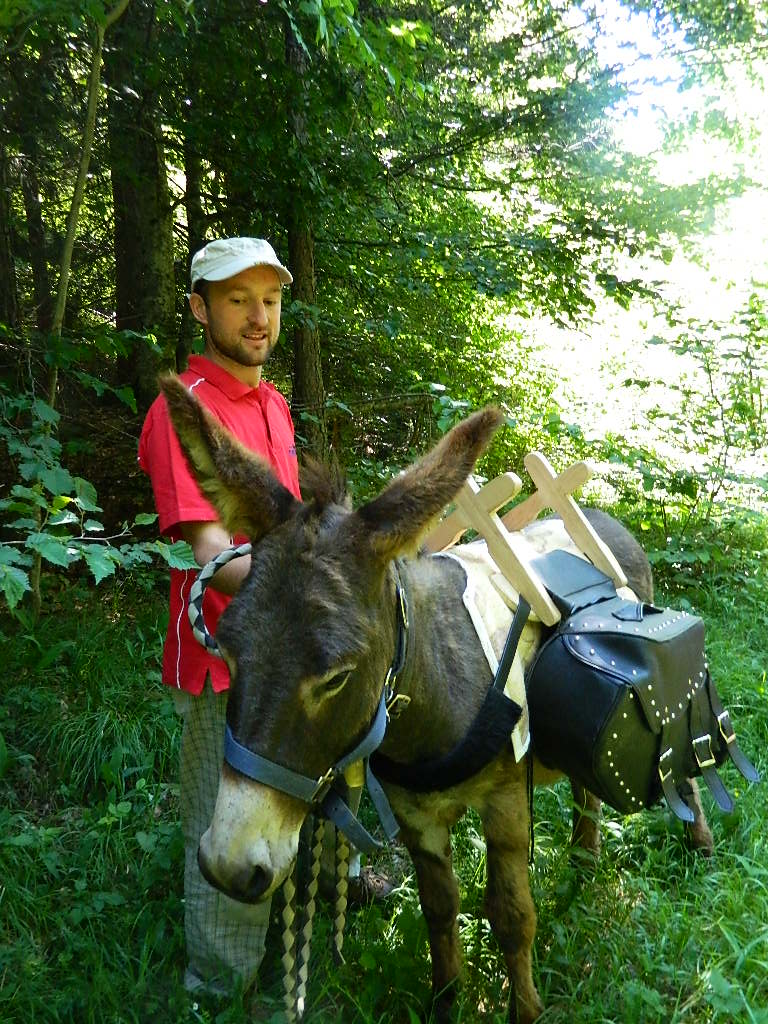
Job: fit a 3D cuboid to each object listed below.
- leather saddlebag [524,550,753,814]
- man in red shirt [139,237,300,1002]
[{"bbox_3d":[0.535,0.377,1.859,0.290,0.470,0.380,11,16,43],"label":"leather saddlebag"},{"bbox_3d":[-0.310,0.322,1.950,0.460,1.840,0.560,8,14,33],"label":"man in red shirt"}]

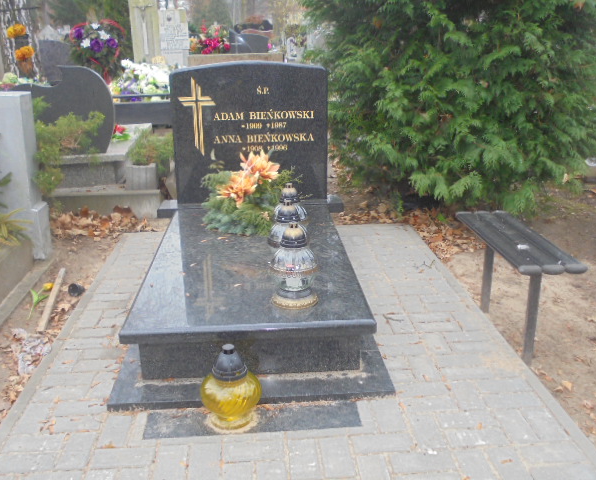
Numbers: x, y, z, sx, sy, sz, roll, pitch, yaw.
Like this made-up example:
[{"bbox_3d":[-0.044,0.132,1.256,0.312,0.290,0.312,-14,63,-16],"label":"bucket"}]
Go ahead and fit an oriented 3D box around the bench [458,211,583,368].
[{"bbox_3d":[0.975,0.181,2.900,0.265,0.420,0.830,-2,18,-3],"label":"bench"}]

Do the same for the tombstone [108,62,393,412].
[{"bbox_3d":[-0.259,-0.266,3.151,1.190,1.140,2.110,-2,18,-3],"label":"tombstone"}]

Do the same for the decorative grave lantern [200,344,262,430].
[{"bbox_3d":[-0.235,0.502,2.209,0.215,0.277,0.215,-2,18,-3],"label":"decorative grave lantern"}]

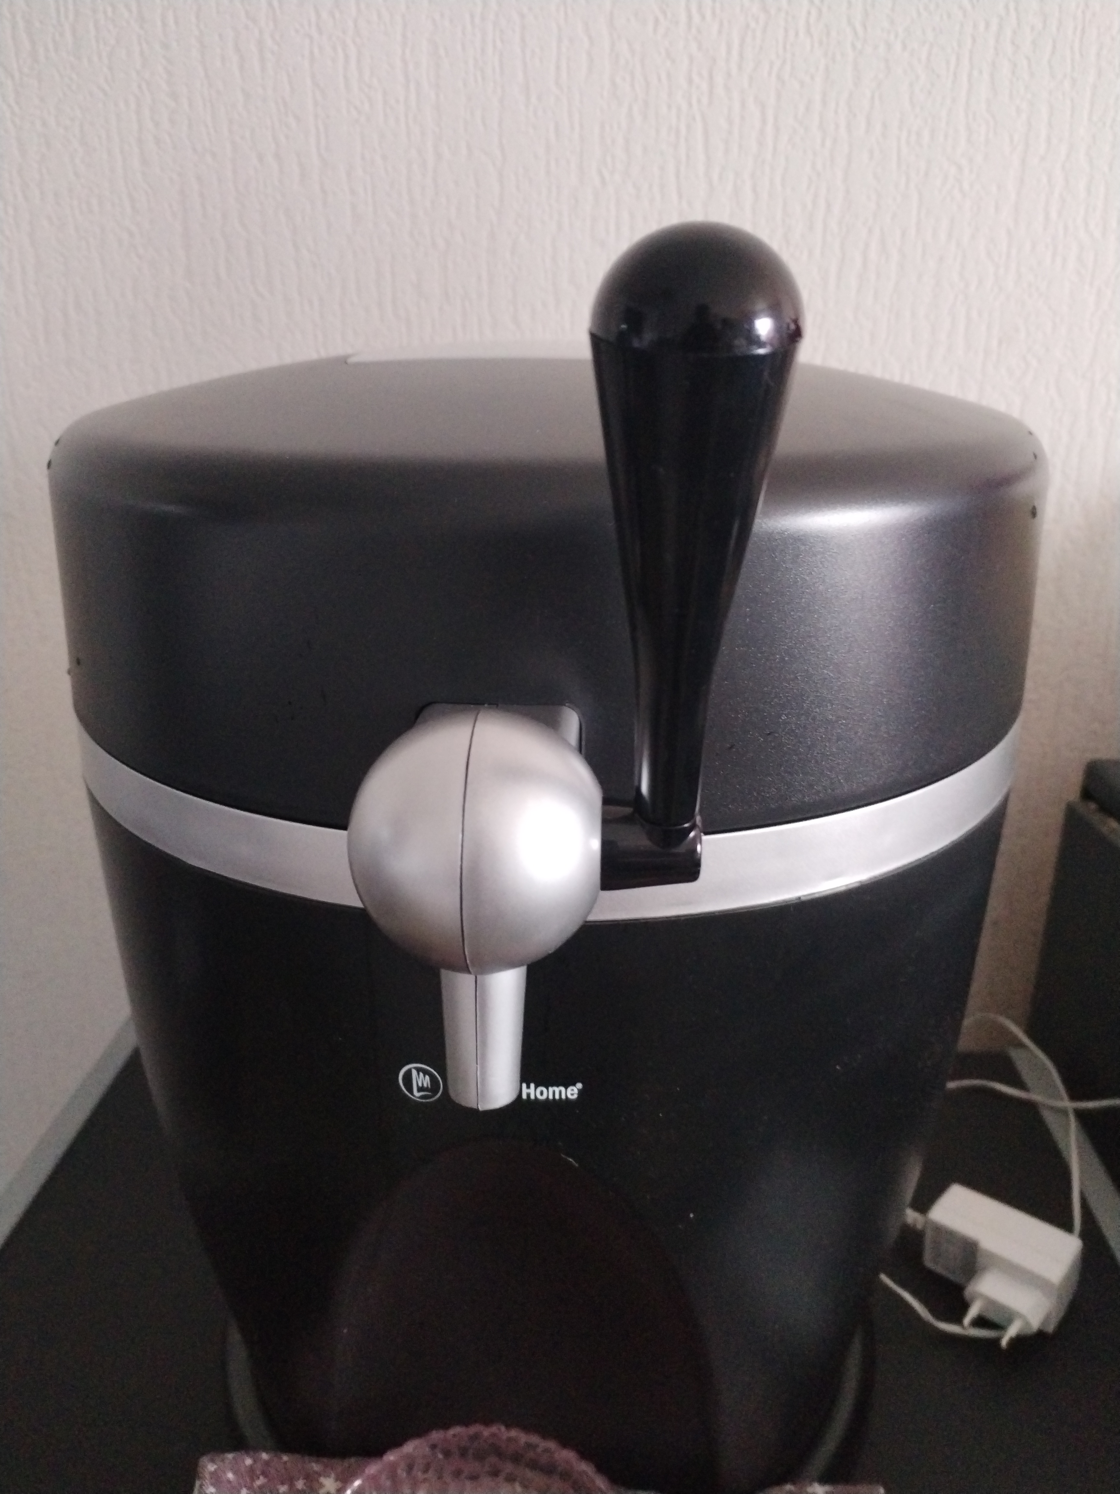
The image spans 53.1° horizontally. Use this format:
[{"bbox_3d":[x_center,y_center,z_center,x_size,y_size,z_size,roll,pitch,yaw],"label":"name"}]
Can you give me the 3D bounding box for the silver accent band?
[{"bbox_3d":[-0.004,-0.028,0.421,0.330,0.021,0.330,2,22,4],"label":"silver accent band"}]

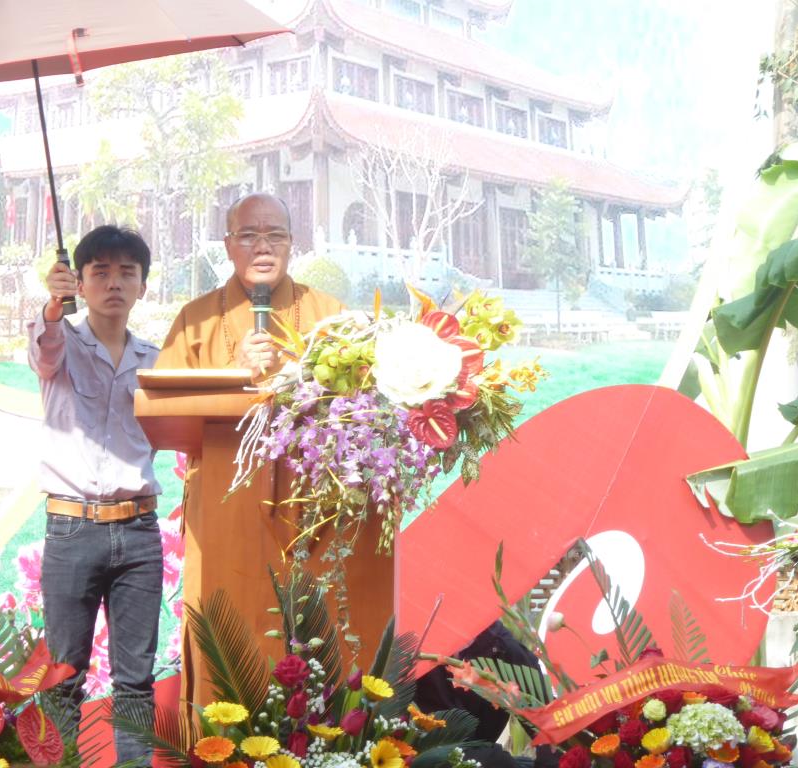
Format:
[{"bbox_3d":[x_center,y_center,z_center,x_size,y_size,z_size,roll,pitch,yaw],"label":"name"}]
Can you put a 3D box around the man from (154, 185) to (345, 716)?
[{"bbox_3d":[-0.345,0.335,12.600,0.560,1.630,0.400,0,0,-5],"label":"man"}]

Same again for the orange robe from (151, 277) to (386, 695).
[{"bbox_3d":[-0.345,0.420,12.600,0.560,1.360,0.400,0,0,-5],"label":"orange robe"}]

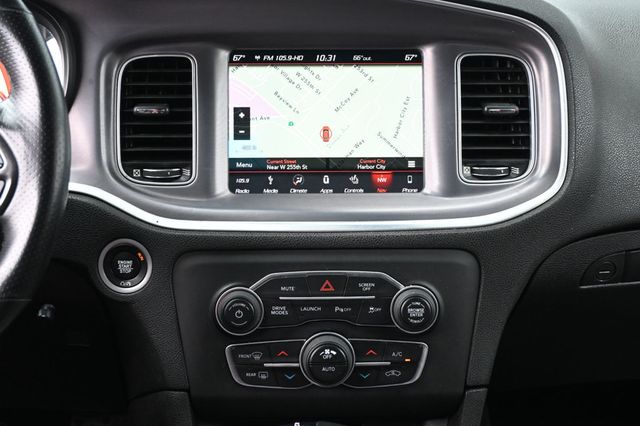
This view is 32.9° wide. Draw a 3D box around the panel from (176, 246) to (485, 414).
[{"bbox_3d":[0.005,0.104,0.925,0.253,0.142,0.060,0,-4,0],"label":"panel"}]

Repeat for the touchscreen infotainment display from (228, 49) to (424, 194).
[{"bbox_3d":[0.006,-0.081,0.957,0.172,0.128,0.018,0,-5,0],"label":"touchscreen infotainment display"}]

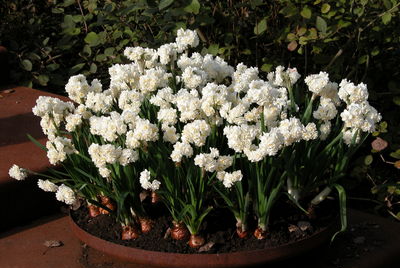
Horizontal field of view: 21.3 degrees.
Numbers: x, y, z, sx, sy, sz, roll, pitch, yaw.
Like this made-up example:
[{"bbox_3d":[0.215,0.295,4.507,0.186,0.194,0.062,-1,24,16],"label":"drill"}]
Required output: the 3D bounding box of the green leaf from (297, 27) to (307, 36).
[{"bbox_3d":[0.339,-0.342,3.550,0.033,0.033,0.015,1,16,5],"label":"green leaf"}]

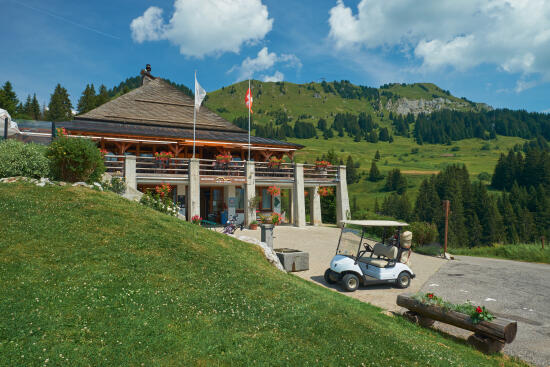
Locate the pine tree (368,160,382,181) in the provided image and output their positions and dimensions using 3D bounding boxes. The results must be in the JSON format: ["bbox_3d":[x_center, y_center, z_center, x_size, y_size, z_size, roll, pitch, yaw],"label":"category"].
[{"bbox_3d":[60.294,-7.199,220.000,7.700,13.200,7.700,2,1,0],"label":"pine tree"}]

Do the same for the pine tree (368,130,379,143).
[{"bbox_3d":[96.700,-46.141,360.000,9.000,12.000,9.000,2,1,0],"label":"pine tree"}]

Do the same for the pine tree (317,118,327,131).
[{"bbox_3d":[53.259,-67.003,420.000,10.500,14.000,10.500,1,0,0],"label":"pine tree"}]

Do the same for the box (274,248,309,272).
[{"bbox_3d":[0.360,2.437,11.880,0.930,0.540,1.080,1,1,-33],"label":"box"}]

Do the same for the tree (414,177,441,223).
[{"bbox_3d":[43.666,5.011,105.000,6.800,14.000,6.800,1,0,0],"label":"tree"}]

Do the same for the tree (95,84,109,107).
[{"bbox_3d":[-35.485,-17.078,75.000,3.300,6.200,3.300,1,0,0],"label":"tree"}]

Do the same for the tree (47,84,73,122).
[{"bbox_3d":[-51.715,-18.718,88.000,6.000,11.000,6.000,2,1,0],"label":"tree"}]

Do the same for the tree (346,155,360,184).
[{"bbox_3d":[30.250,-5.536,145.000,6.500,12.000,6.500,1,0,0],"label":"tree"}]

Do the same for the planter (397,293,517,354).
[{"bbox_3d":[3.360,2.563,7.030,0.420,0.580,2.200,1,0,-31],"label":"planter"}]

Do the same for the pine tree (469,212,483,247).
[{"bbox_3d":[42.648,9.997,78.000,3.100,7.600,3.100,1,0,0],"label":"pine tree"}]

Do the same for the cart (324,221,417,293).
[{"bbox_3d":[2.630,1.920,10.230,2.360,1.790,1.200,2,1,-21],"label":"cart"}]

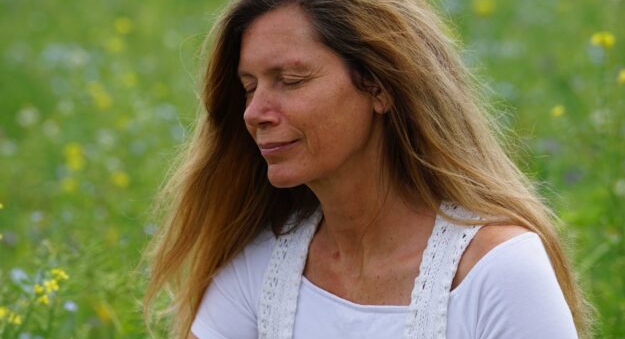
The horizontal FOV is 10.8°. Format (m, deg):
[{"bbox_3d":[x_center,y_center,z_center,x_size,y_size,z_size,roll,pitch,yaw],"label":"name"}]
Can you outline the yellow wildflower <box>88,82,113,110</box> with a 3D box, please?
[{"bbox_3d":[-0.366,-0.127,5.700,0.040,0.043,0.036,0,8,0],"label":"yellow wildflower"}]

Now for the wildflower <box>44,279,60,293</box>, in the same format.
[{"bbox_3d":[-0.274,0.123,3.500,0.016,0.014,0.014,0,8,0],"label":"wildflower"}]

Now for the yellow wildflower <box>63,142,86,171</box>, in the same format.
[{"bbox_3d":[-0.373,-0.020,5.200,0.034,0.042,0.030,0,8,0],"label":"yellow wildflower"}]

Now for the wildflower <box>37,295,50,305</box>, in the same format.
[{"bbox_3d":[-0.296,0.144,3.650,0.015,0.012,0.015,0,8,0],"label":"wildflower"}]

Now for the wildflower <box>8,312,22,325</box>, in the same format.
[{"bbox_3d":[-0.327,0.164,3.650,0.015,0.015,0.015,0,8,0],"label":"wildflower"}]

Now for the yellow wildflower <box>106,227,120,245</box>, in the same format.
[{"bbox_3d":[-0.276,0.093,4.600,0.018,0.022,0.018,0,8,0],"label":"yellow wildflower"}]

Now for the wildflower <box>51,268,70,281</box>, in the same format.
[{"bbox_3d":[-0.266,0.111,3.500,0.020,0.014,0.015,0,8,0],"label":"wildflower"}]

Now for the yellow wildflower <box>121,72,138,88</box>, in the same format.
[{"bbox_3d":[-0.326,-0.160,5.900,0.029,0.026,0.026,0,8,0],"label":"yellow wildflower"}]

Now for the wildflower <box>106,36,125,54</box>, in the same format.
[{"bbox_3d":[-0.374,-0.237,6.300,0.031,0.031,0.028,0,8,0],"label":"wildflower"}]

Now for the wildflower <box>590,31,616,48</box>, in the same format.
[{"bbox_3d":[0.386,-0.172,4.400,0.031,0.020,0.027,0,8,0],"label":"wildflower"}]

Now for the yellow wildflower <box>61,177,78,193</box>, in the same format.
[{"bbox_3d":[-0.366,0.024,5.000,0.024,0.022,0.022,0,8,0],"label":"yellow wildflower"}]

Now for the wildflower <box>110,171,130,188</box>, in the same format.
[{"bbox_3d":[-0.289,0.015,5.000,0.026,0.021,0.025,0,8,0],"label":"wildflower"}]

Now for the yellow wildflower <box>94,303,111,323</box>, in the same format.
[{"bbox_3d":[-0.260,0.178,4.100,0.018,0.022,0.018,0,8,0],"label":"yellow wildflower"}]

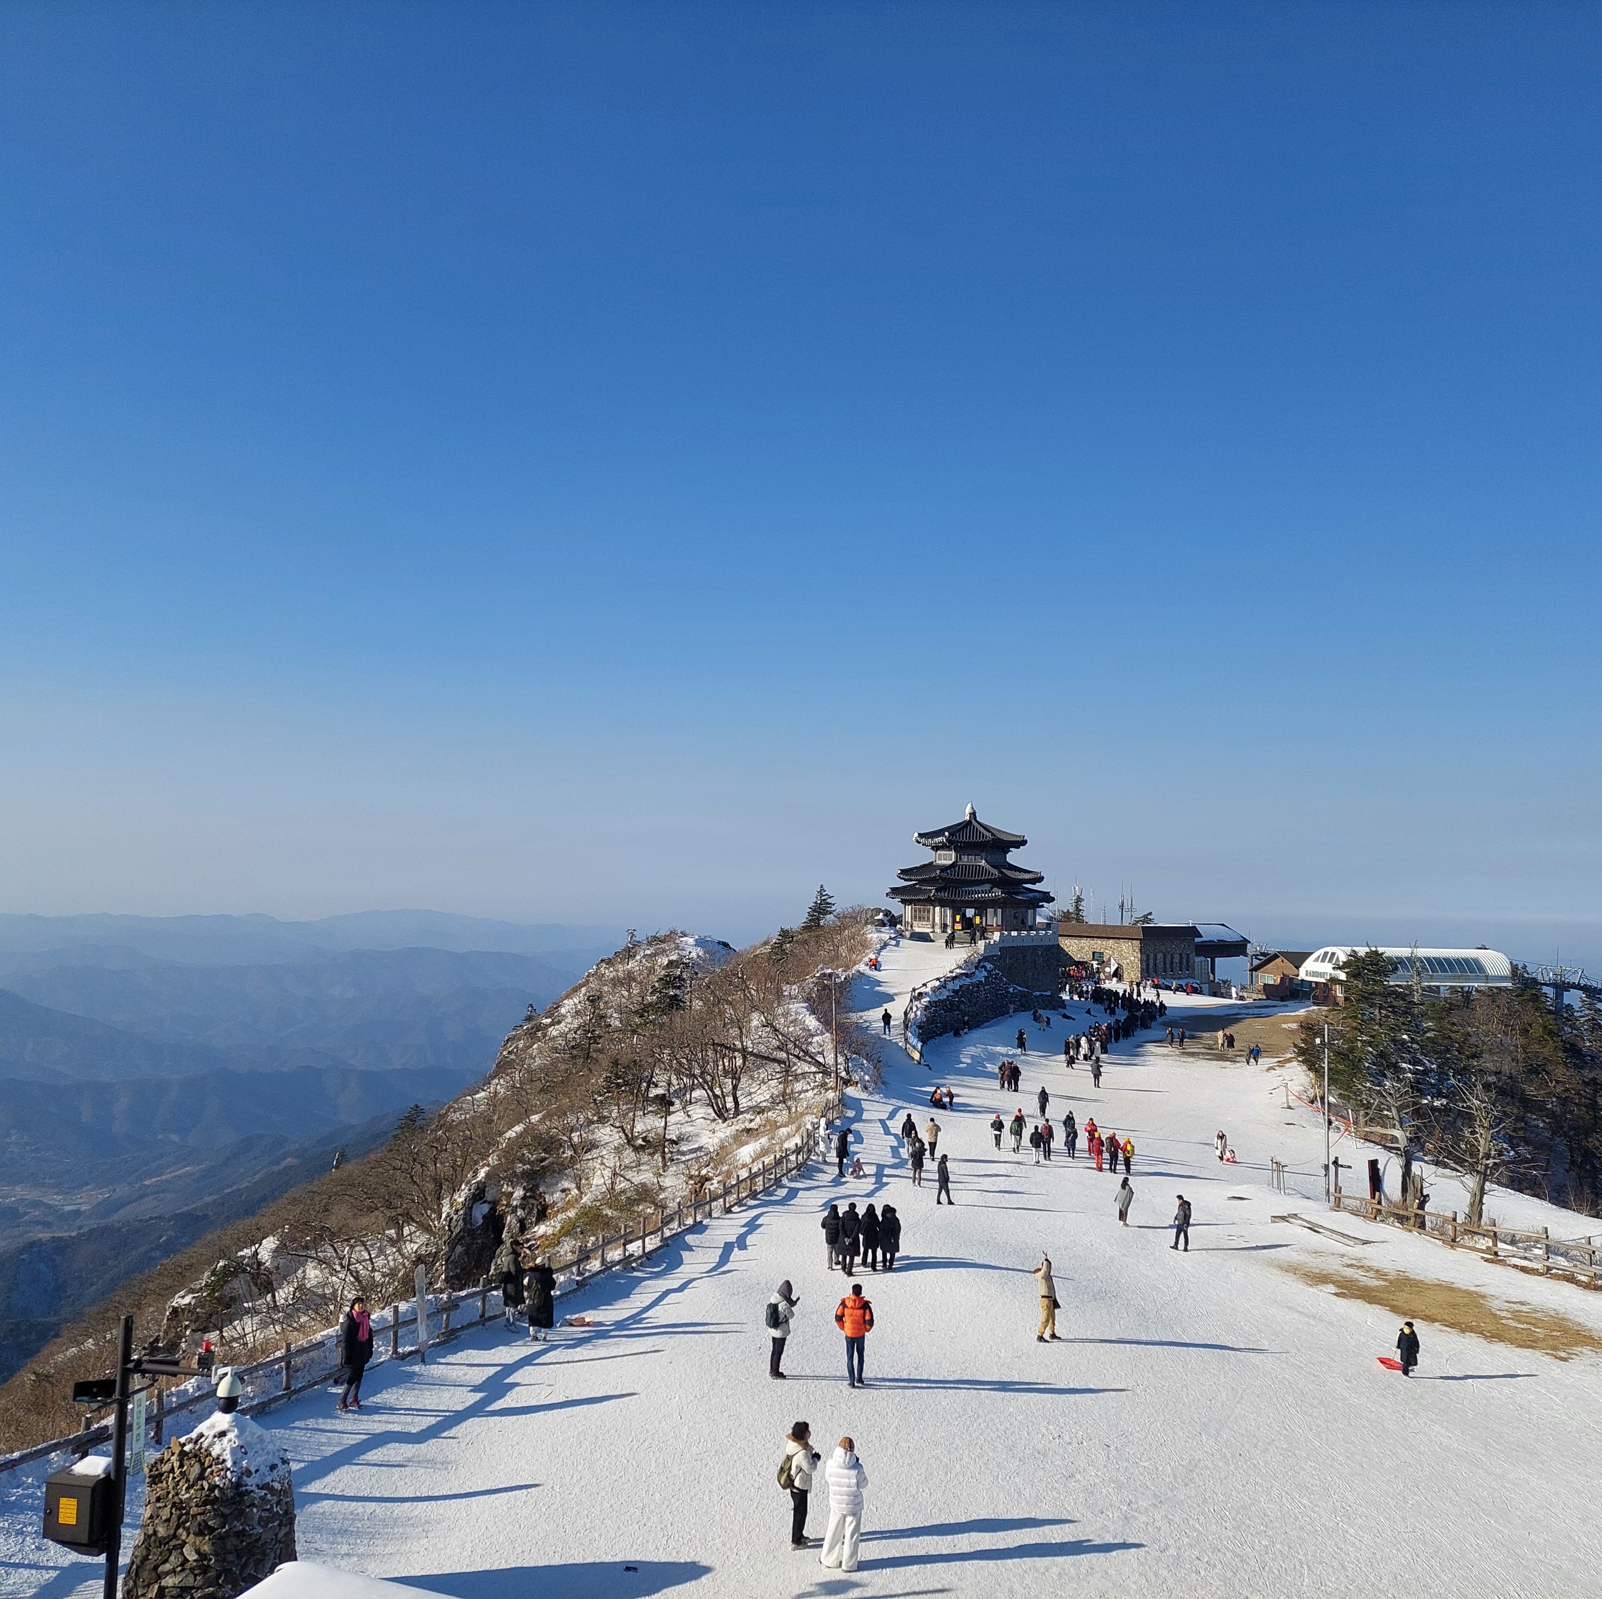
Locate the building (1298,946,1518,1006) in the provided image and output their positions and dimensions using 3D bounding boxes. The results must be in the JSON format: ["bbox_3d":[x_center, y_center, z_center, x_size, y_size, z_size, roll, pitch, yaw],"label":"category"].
[{"bbox_3d":[77.068,22.291,196.562,25.500,7.000,9.000,2,-3,-19],"label":"building"}]

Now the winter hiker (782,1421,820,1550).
[{"bbox_3d":[0.000,8.646,19.400,0.460,1.620,0.480,3,-3,-23],"label":"winter hiker"}]

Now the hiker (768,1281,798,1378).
[{"bbox_3d":[-0.299,9.240,26.800,0.500,1.640,0.460,3,-3,-24],"label":"hiker"}]

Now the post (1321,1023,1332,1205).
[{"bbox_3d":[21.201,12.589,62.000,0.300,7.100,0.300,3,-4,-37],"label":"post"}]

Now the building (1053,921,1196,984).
[{"bbox_3d":[40.256,18.851,191.639,13.500,6.800,13.300,-2,-4,45],"label":"building"}]

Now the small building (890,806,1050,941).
[{"bbox_3d":[17.986,7.847,163.000,16.600,14.400,16.600,1,-3,6],"label":"small building"}]

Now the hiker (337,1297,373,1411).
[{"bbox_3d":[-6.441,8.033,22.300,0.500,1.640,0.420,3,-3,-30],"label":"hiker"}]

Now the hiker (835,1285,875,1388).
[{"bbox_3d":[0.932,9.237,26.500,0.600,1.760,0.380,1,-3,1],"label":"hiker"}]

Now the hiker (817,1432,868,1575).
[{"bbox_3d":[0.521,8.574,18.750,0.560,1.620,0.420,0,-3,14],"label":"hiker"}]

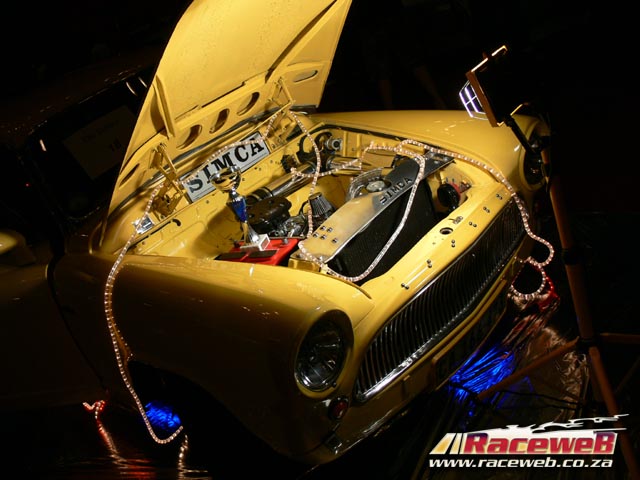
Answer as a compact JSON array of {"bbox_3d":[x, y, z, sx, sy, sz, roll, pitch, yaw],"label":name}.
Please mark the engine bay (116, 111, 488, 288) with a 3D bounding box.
[{"bbox_3d":[0.022,-0.005,2.390,0.970,0.480,1.080,4,31,44],"label":"engine bay"}]

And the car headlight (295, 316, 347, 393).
[{"bbox_3d":[-0.015,0.290,1.647,0.100,0.185,0.185,4,31,44],"label":"car headlight"}]

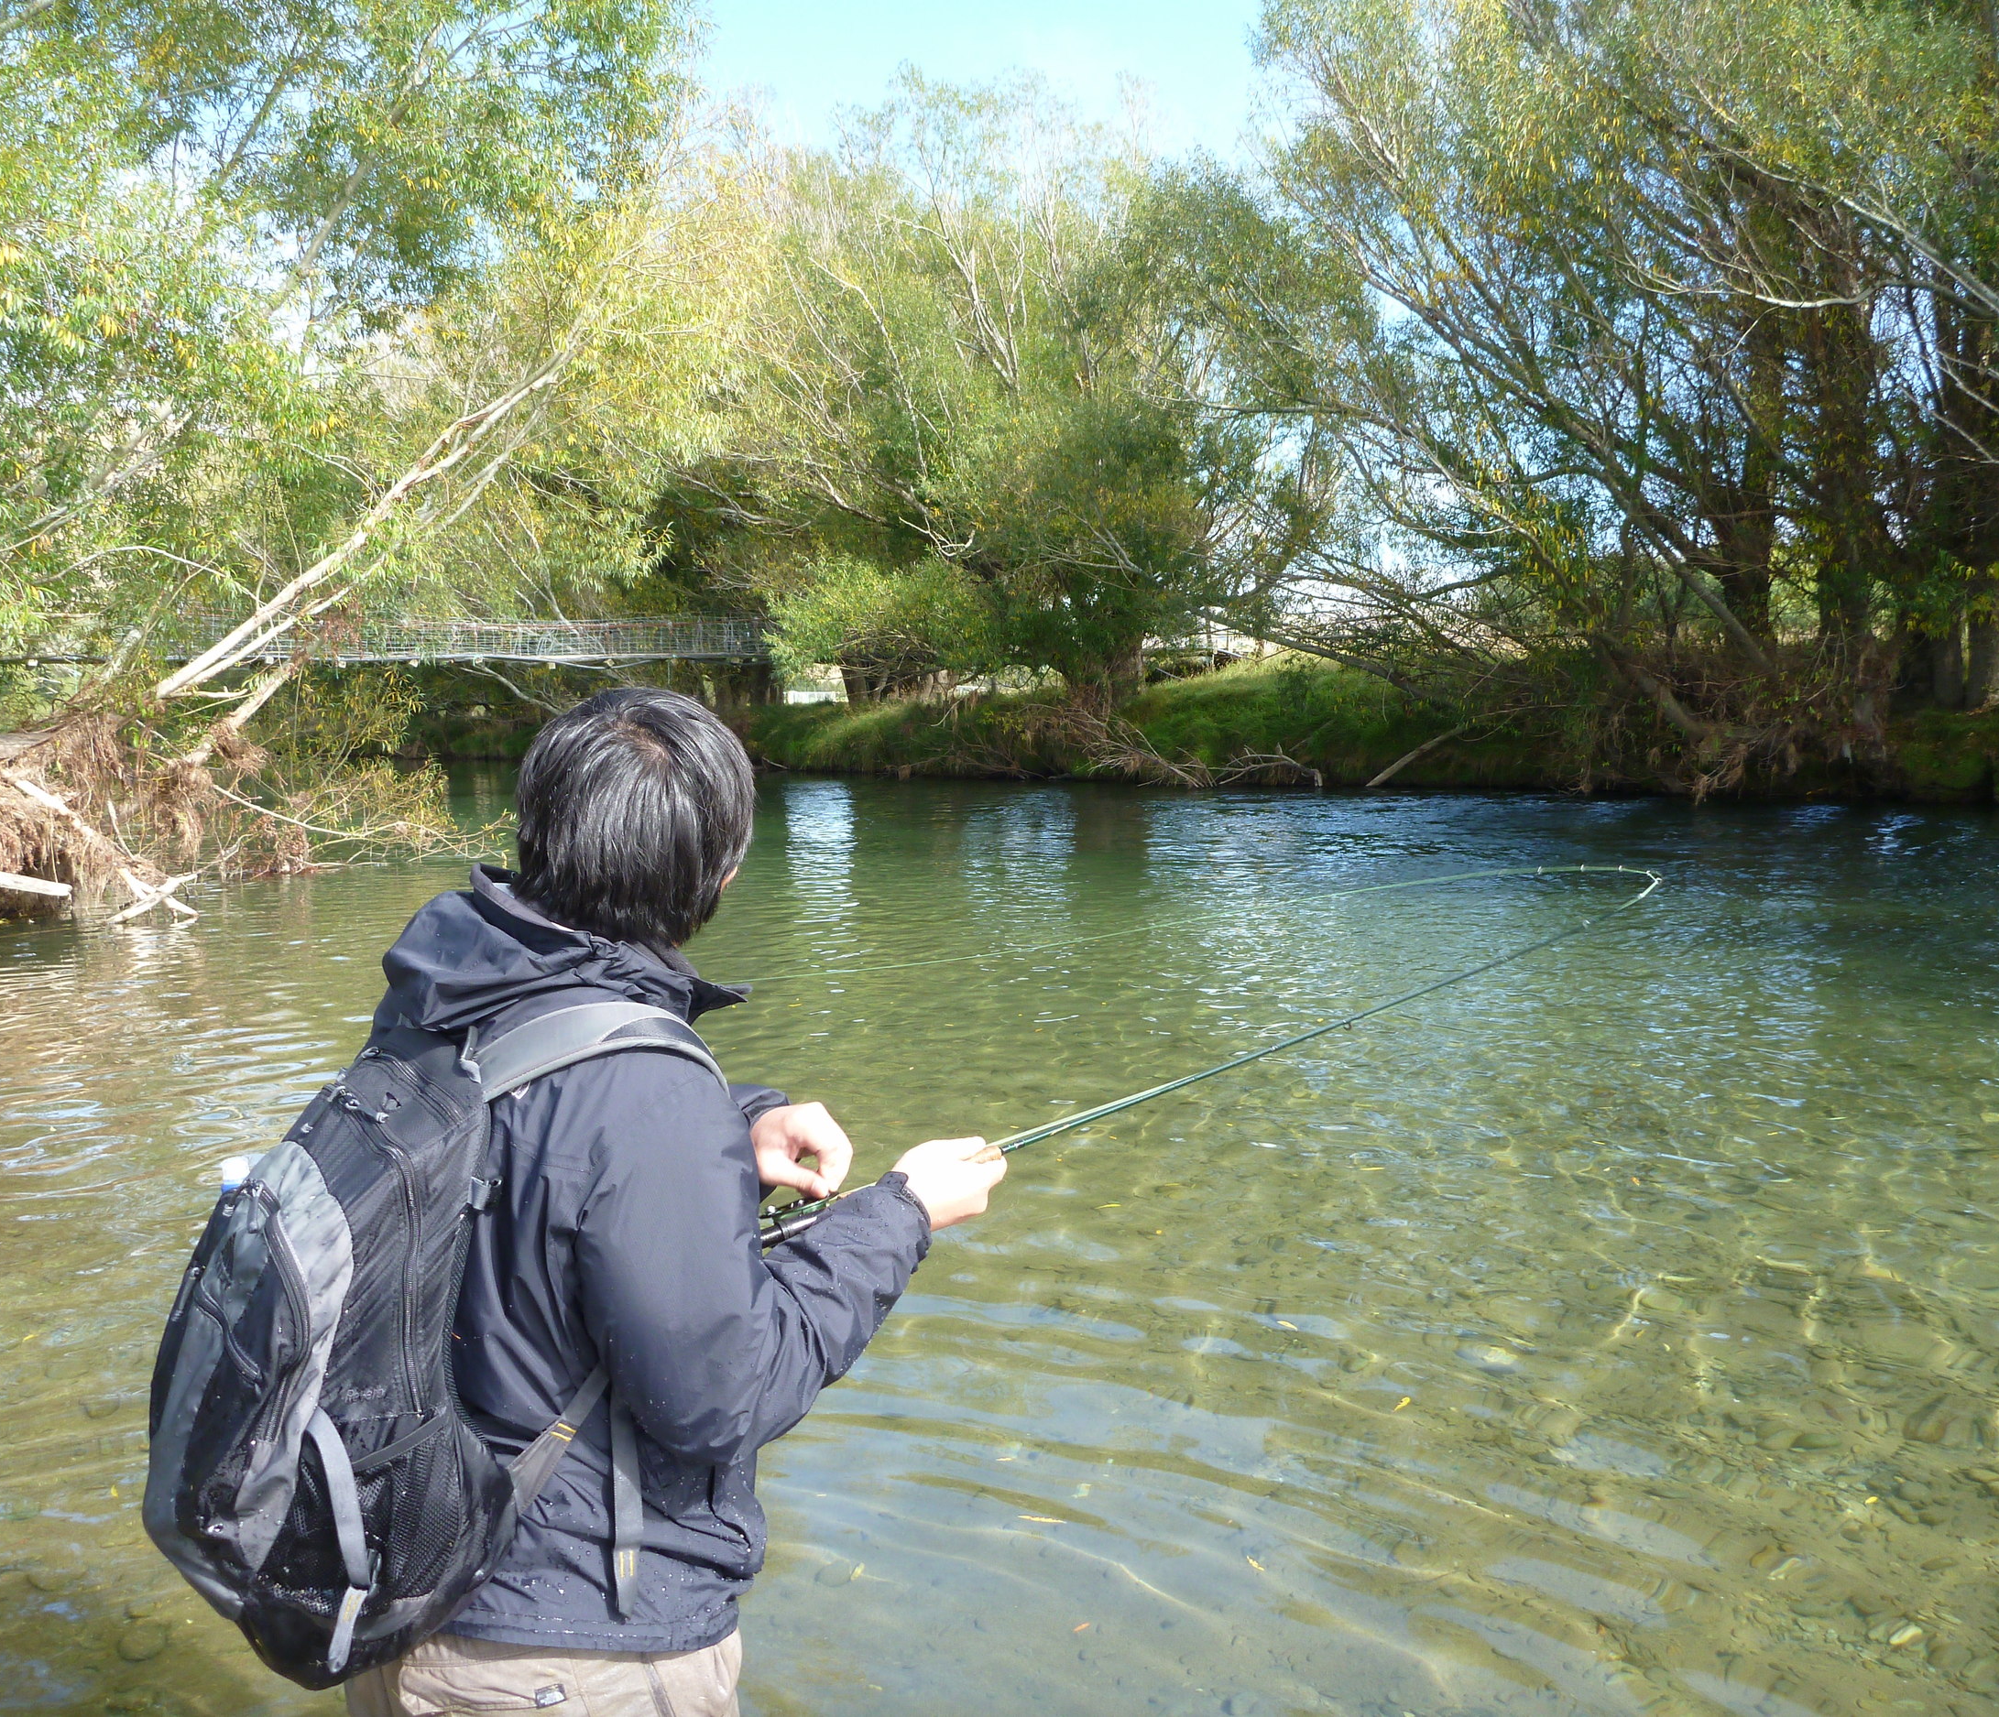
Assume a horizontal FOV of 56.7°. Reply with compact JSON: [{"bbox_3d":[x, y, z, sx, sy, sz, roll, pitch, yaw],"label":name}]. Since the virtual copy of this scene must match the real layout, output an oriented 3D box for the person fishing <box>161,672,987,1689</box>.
[{"bbox_3d":[-0.335,0.690,1.600,0.740,1.660,0.520,-4,7,-42],"label":"person fishing"}]

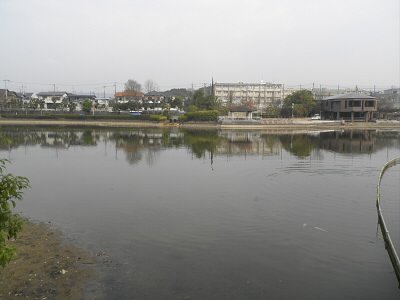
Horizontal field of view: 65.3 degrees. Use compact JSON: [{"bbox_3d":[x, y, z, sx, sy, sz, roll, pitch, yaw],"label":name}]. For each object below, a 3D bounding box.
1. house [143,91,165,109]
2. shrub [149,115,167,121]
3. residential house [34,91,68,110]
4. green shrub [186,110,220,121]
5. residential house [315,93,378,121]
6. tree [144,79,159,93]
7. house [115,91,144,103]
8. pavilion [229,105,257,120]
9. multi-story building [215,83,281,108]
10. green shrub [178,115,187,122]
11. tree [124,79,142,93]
[{"bbox_3d":[-19.298,-20.843,129.485,9.500,7.070,8.000,-1,6,-6],"label":"house"},{"bbox_3d":[-11.788,-8.958,86.541,5.000,1.650,2.000,0,6,0],"label":"shrub"},{"bbox_3d":[-70.594,-23.398,148.318,12.000,8.580,8.000,0,6,-3],"label":"residential house"},{"bbox_3d":[0.409,-9.287,84.994,9.200,2.740,3.000,0,6,0],"label":"green shrub"},{"bbox_3d":[40.569,-12.066,88.205,14.000,7.730,11.500,1,6,8],"label":"residential house"},{"bbox_3d":[-17.477,-20.424,112.426,5.000,10.130,5.000,0,6,0],"label":"tree"},{"bbox_3d":[-30.373,-21.744,134.416,12.000,7.540,9.000,-1,6,-6],"label":"house"},{"bbox_3d":[10.948,-9.529,79.433,6.500,3.920,5.800,0,6,0],"label":"pavilion"},{"bbox_3d":[28.549,-32.723,187.525,43.000,14.860,10.500,-1,7,-11],"label":"multi-story building"},{"bbox_3d":[-4.799,-8.679,85.566,2.300,1.980,2.000,0,6,0],"label":"green shrub"},{"bbox_3d":[-24.592,-20.997,115.381,6.300,10.470,6.200,0,6,0],"label":"tree"}]

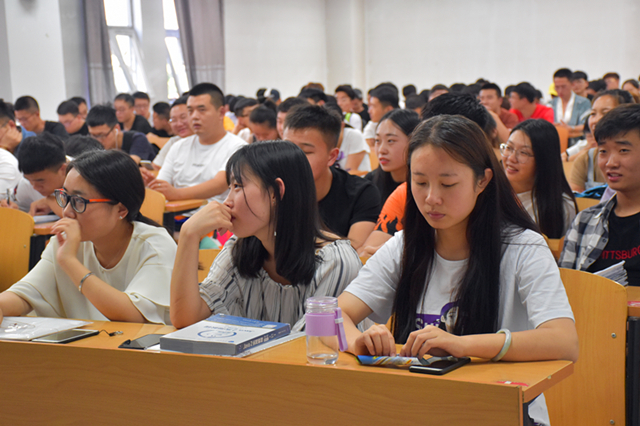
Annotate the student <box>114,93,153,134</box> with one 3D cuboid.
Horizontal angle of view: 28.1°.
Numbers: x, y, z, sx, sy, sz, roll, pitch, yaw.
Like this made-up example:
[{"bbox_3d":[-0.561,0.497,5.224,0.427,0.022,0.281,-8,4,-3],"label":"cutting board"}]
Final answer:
[{"bbox_3d":[-1.559,-0.329,10.194,0.500,1.230,0.720,2,7,27],"label":"student"}]

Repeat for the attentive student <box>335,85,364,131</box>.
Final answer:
[{"bbox_3d":[0.207,-0.424,10.595,0.500,1.263,0.720,2,7,25],"label":"attentive student"}]

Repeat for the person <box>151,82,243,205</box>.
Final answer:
[{"bbox_3d":[-0.561,0.062,5.930,0.540,1.319,0.750,2,7,25],"label":"person"}]

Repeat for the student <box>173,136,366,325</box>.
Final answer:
[{"bbox_3d":[-0.128,0.429,3.027,0.500,1.189,0.720,1,6,18],"label":"student"}]

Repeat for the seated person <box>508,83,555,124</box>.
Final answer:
[{"bbox_3d":[1.565,-0.376,9.902,0.500,1.260,0.720,3,7,35],"label":"seated person"}]

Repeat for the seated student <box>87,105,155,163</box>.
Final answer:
[{"bbox_3d":[-1.171,0.022,6.970,0.520,1.202,0.760,2,7,28],"label":"seated student"}]

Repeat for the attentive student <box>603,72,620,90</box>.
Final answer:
[{"bbox_3d":[2.873,-0.728,12.698,0.500,1.315,0.720,2,7,25],"label":"attentive student"}]

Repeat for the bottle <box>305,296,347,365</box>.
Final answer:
[{"bbox_3d":[0.013,0.245,2.653,0.085,0.132,0.067,-1,6,0],"label":"bottle"}]

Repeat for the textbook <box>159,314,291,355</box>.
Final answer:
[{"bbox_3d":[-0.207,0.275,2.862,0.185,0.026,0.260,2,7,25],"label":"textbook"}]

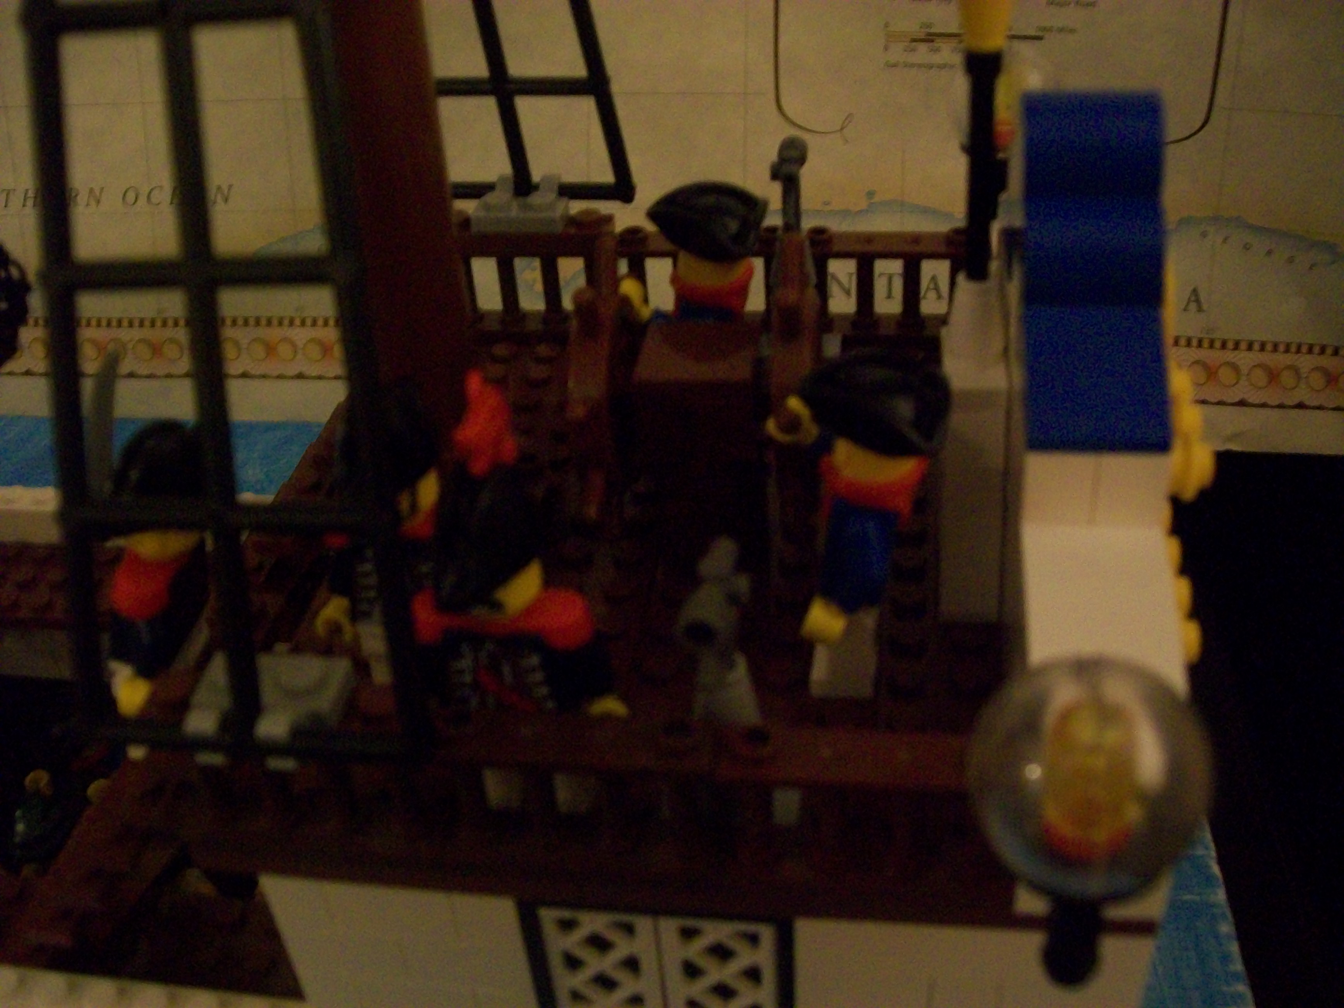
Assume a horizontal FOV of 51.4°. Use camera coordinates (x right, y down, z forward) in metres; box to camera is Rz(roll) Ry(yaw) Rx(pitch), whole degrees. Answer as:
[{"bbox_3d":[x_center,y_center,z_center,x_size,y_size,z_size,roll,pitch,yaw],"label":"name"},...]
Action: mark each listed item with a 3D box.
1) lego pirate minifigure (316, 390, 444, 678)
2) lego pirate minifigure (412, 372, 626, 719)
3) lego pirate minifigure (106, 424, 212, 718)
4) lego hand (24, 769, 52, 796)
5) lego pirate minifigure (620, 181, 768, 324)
[{"bbox_3d":[-0.032,0.006,0.173,0.024,0.049,0.016,1,37,9],"label":"lego pirate minifigure"},{"bbox_3d":[-0.018,0.011,0.155,0.024,0.059,0.017,1,37,9],"label":"lego pirate minifigure"},{"bbox_3d":[-0.062,0.011,0.172,0.017,0.049,0.023,23,39,13],"label":"lego pirate minifigure"},{"bbox_3d":[-0.110,0.048,0.243,0.005,0.005,0.005,12,40,22],"label":"lego hand"},{"bbox_3d":[0.005,-0.029,0.218,0.021,0.046,0.023,-9,37,-5],"label":"lego pirate minifigure"}]

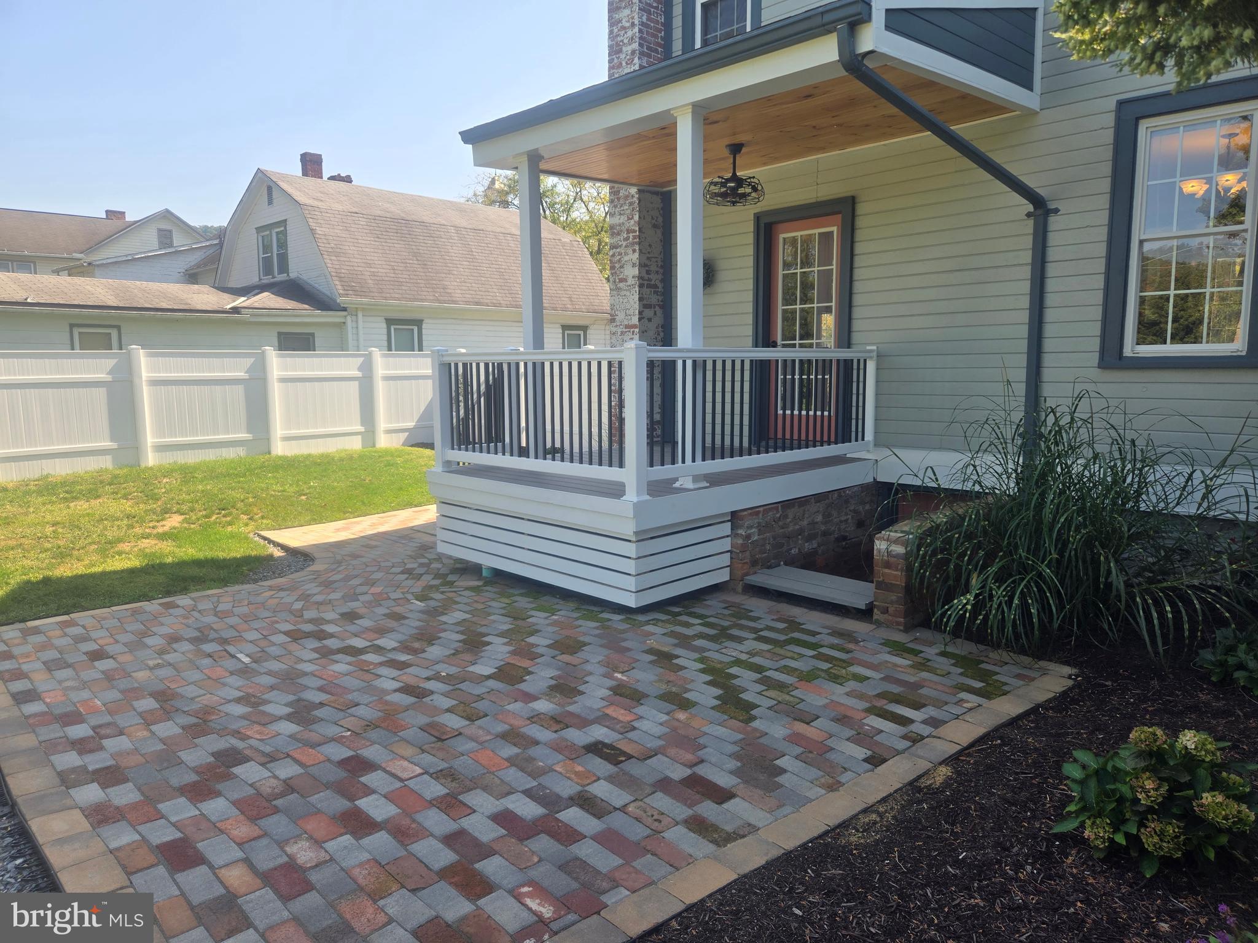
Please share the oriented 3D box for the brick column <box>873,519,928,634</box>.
[{"bbox_3d":[1.644,0.630,5.033,0.205,0.570,0.300,7,10,45],"label":"brick column"}]

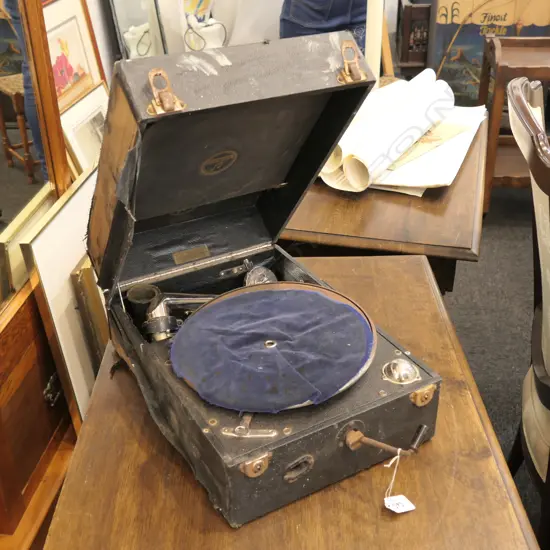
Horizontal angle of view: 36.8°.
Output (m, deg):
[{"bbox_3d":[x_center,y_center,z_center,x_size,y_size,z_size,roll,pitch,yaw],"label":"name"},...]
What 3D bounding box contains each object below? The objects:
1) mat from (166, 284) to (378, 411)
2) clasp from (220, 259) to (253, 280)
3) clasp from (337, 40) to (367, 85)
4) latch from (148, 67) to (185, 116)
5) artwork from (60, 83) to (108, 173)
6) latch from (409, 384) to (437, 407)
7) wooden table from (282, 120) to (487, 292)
[{"bbox_3d":[0.001,0.086,1.023,0.250,0.012,0.250,-5,33,3],"label":"mat"},{"bbox_3d":[-0.057,-0.009,1.253,0.054,0.018,0.013,-16,33,-25],"label":"clasp"},{"bbox_3d":[0.085,-0.241,0.934,0.041,0.021,0.048,-16,70,-25],"label":"clasp"},{"bbox_3d":[-0.112,-0.186,0.839,0.043,0.021,0.048,-16,70,-25],"label":"latch"},{"bbox_3d":[-0.657,-0.461,3.210,0.020,0.480,0.426,-12,25,21],"label":"artwork"},{"bbox_3d":[0.178,0.146,0.976,0.040,0.027,0.010,-16,33,-25],"label":"latch"},{"bbox_3d":[0.145,0.058,2.029,0.620,0.740,0.770,6,31,11],"label":"wooden table"}]

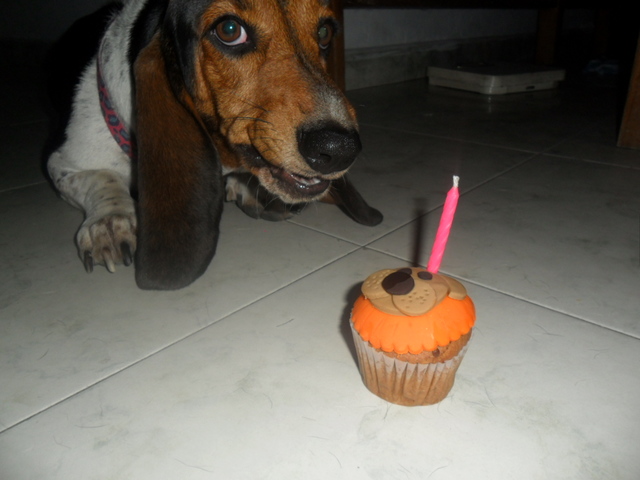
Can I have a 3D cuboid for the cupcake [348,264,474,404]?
[{"bbox_3d":[0.051,0.053,0.283,0.069,0.057,0.069,-1,24,0],"label":"cupcake"}]

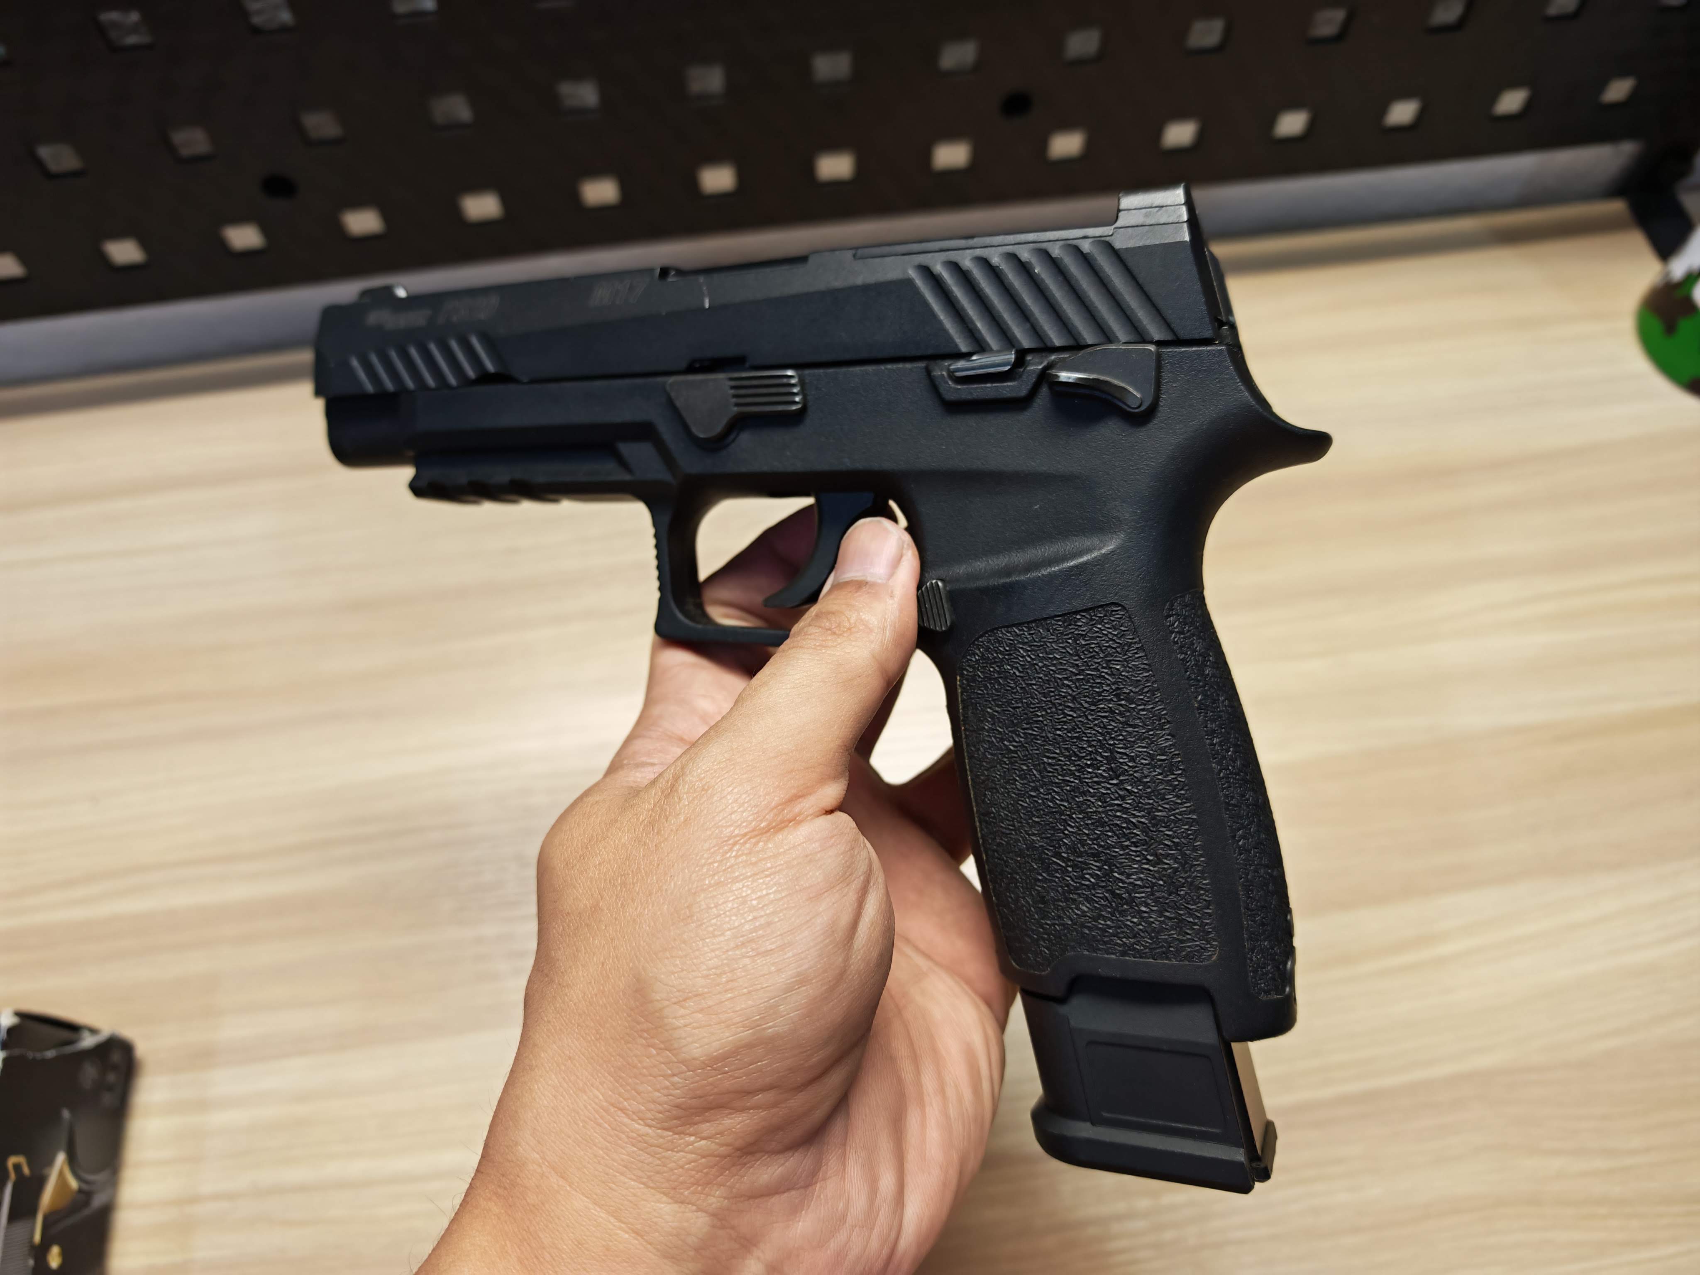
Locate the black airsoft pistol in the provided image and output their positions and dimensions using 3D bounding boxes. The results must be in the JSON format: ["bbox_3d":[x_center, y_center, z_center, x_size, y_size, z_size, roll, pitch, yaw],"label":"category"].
[{"bbox_3d":[-0.018,0.002,0.225,0.201,0.036,0.155,2,89,22],"label":"black airsoft pistol"}]

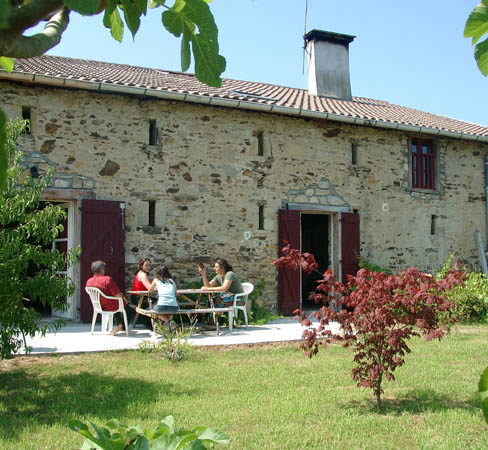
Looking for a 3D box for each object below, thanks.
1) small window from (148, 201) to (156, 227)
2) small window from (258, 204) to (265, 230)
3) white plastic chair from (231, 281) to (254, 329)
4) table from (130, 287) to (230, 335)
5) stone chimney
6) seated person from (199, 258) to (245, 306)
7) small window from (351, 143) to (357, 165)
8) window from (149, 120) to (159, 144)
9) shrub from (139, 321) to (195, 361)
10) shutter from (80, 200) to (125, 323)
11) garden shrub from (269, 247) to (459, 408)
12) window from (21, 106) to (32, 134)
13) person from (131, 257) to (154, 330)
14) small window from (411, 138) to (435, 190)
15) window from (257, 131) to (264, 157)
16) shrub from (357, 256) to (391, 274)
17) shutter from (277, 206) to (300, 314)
[{"bbox_3d":[-1.836,-0.225,11.837,0.150,0.506,0.120,2,-5,-26],"label":"small window"},{"bbox_3d":[0.397,-0.171,13.674,0.137,0.566,0.100,2,-5,-26],"label":"small window"},{"bbox_3d":[-0.140,1.444,10.500,0.560,0.810,0.560,4,-6,-40],"label":"white plastic chair"},{"bbox_3d":[-1.220,1.531,10.510,1.655,0.732,1.608,2,-5,-24],"label":"table"},{"bbox_3d":[2.609,-4.713,17.784,1.531,1.967,0.680,2,-5,-26],"label":"stone chimney"},{"bbox_3d":[-0.427,1.298,10.938,0.792,1.257,0.495,2,-5,-27],"label":"seated person"},{"bbox_3d":[2.806,-1.798,14.990,0.138,0.559,0.100,2,-5,-26],"label":"small window"},{"bbox_3d":[-1.943,-1.981,12.643,0.189,0.543,0.100,2,-5,-26],"label":"window"},{"bbox_3d":[-0.963,1.466,7.416,0.660,0.530,0.600,0,-4,0],"label":"shrub"},{"bbox_3d":[-2.839,0.723,11.879,0.883,2.424,0.050,2,-5,-26],"label":"shutter"},{"bbox_3d":[1.143,0.925,5.368,1.680,1.480,1.400,0,-4,0],"label":"garden shrub"},{"bbox_3d":[-4.013,-1.928,10.891,0.181,0.500,0.120,2,-5,-26],"label":"window"},{"bbox_3d":[-1.750,1.197,10.300,0.720,1.260,0.480,-2,-5,28],"label":"person"},{"bbox_3d":[4.616,-1.548,15.189,0.748,1.268,0.120,2,-5,-26],"label":"small window"},{"bbox_3d":[0.393,-1.897,13.798,0.133,0.593,0.100,2,-5,-26],"label":"window"},{"bbox_3d":[3.256,1.448,14.590,0.941,1.238,0.594,2,-5,-26],"label":"shrub"},{"bbox_3d":[1.056,0.869,13.805,0.592,2.443,0.050,2,-5,-26],"label":"shutter"}]

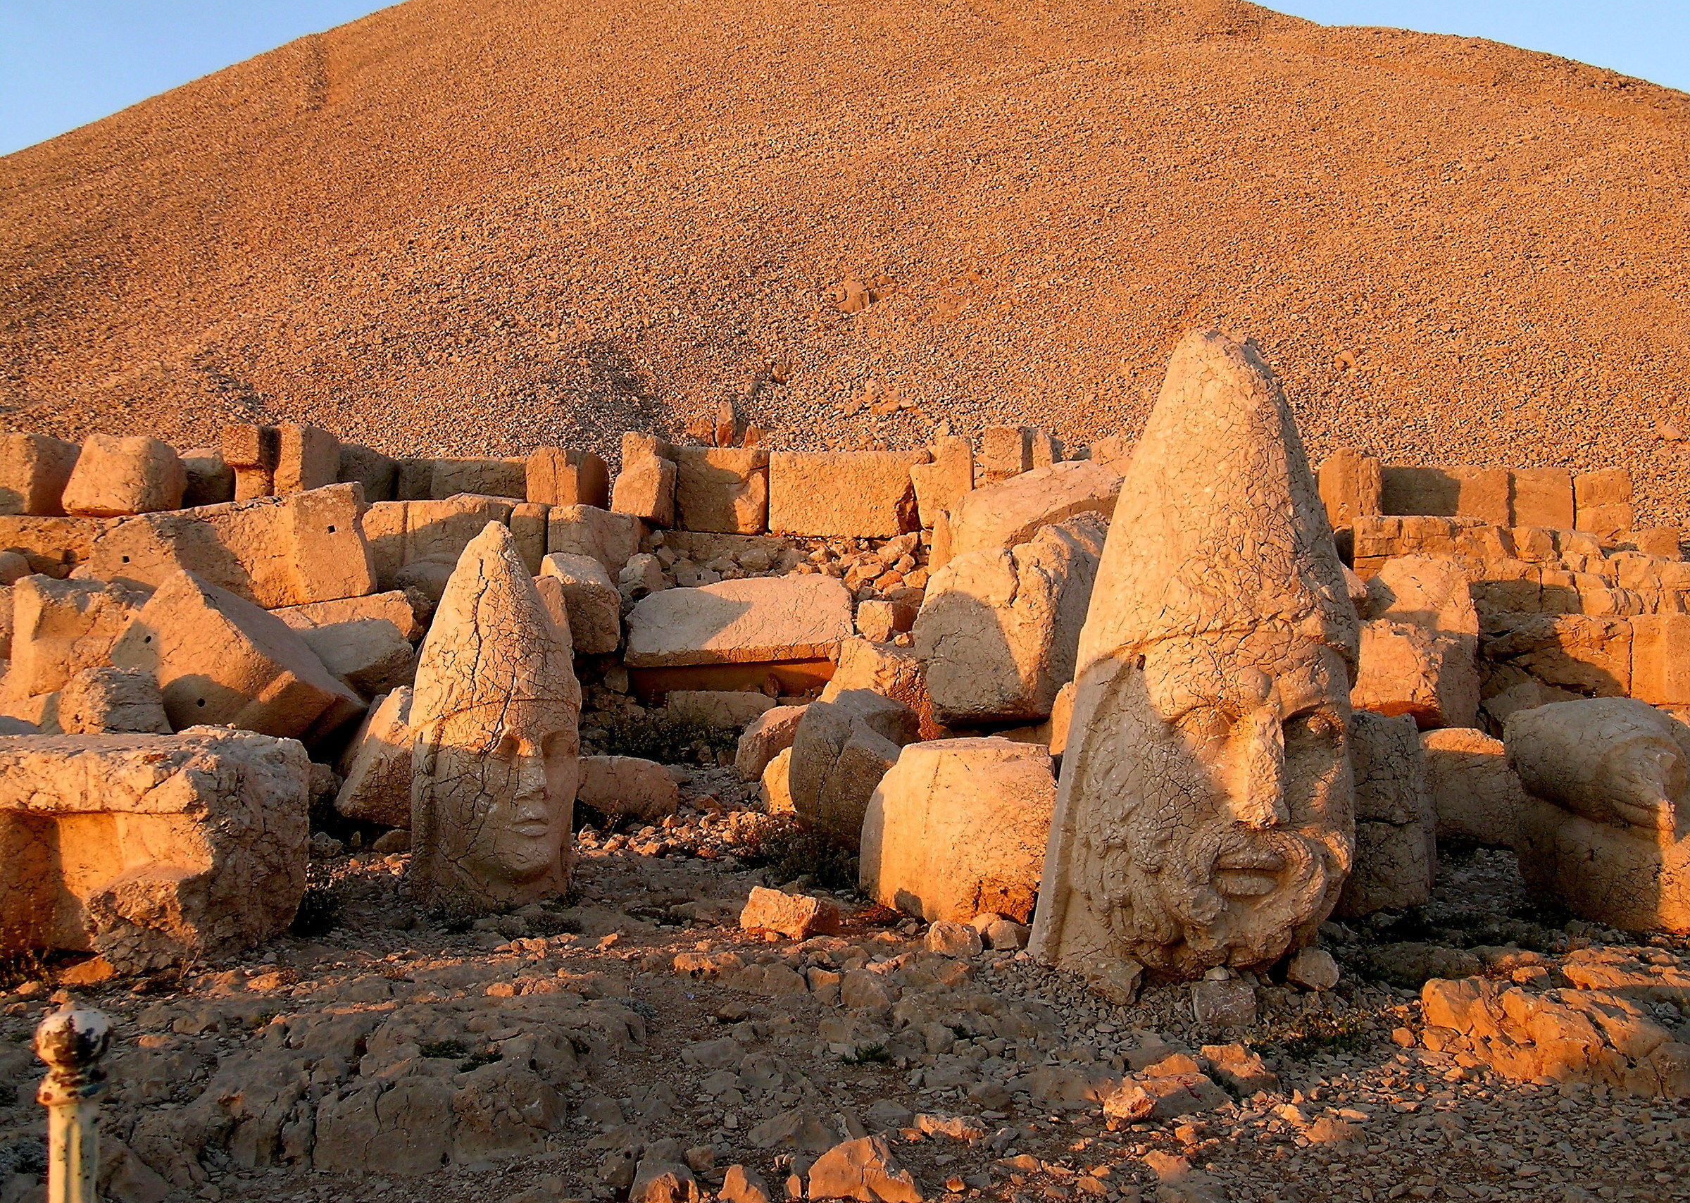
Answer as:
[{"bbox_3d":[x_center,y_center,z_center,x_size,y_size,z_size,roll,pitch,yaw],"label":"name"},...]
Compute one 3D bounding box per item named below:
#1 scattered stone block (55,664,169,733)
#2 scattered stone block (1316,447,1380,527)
[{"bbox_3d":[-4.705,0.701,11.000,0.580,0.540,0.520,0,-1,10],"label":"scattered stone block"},{"bbox_3d":[4.952,-1.136,16.800,0.500,0.740,0.520,0,-1,15],"label":"scattered stone block"}]

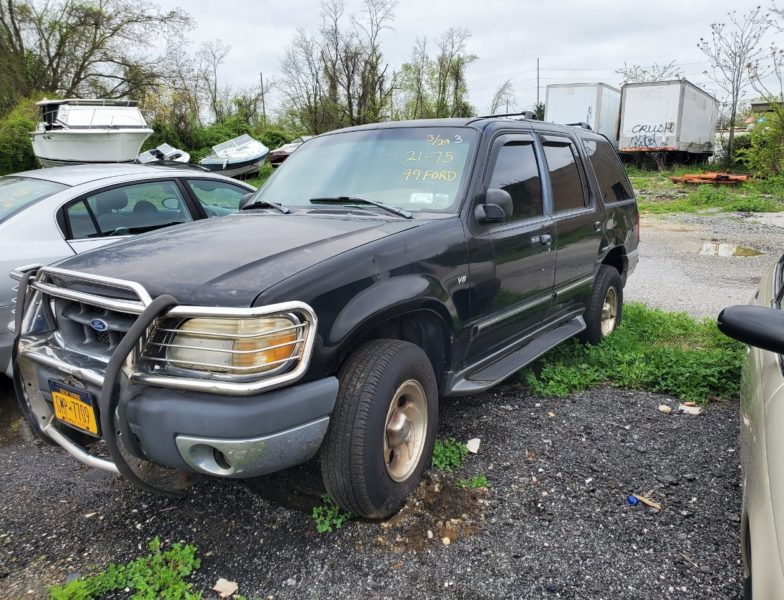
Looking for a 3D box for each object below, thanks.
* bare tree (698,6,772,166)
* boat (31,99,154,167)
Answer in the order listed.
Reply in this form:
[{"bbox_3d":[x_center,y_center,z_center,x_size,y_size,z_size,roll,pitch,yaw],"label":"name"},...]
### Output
[{"bbox_3d":[18.293,-11.316,32.000,3.600,8.300,3.600,-1,13,0],"label":"bare tree"},{"bbox_3d":[-14.556,-8.125,29.500,6.200,3.300,2.300,-9,15,-30],"label":"boat"}]

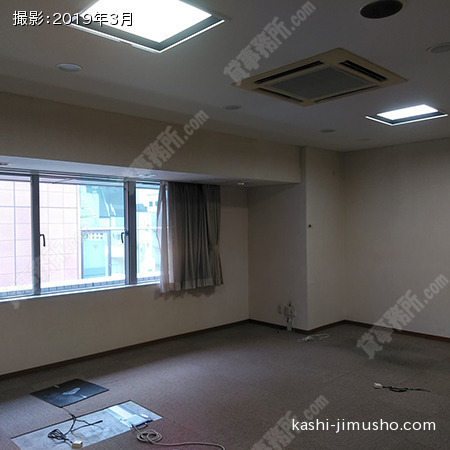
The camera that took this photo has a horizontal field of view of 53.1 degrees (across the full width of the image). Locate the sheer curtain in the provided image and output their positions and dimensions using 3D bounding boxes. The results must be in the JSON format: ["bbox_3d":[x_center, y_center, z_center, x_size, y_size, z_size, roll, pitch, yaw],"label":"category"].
[{"bbox_3d":[-0.441,0.146,6.113,1.080,1.420,0.150,-1,0,-44],"label":"sheer curtain"}]

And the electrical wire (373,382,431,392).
[{"bbox_3d":[1.630,1.498,4.145,0.490,0.035,0.120,-1,0,15],"label":"electrical wire"}]

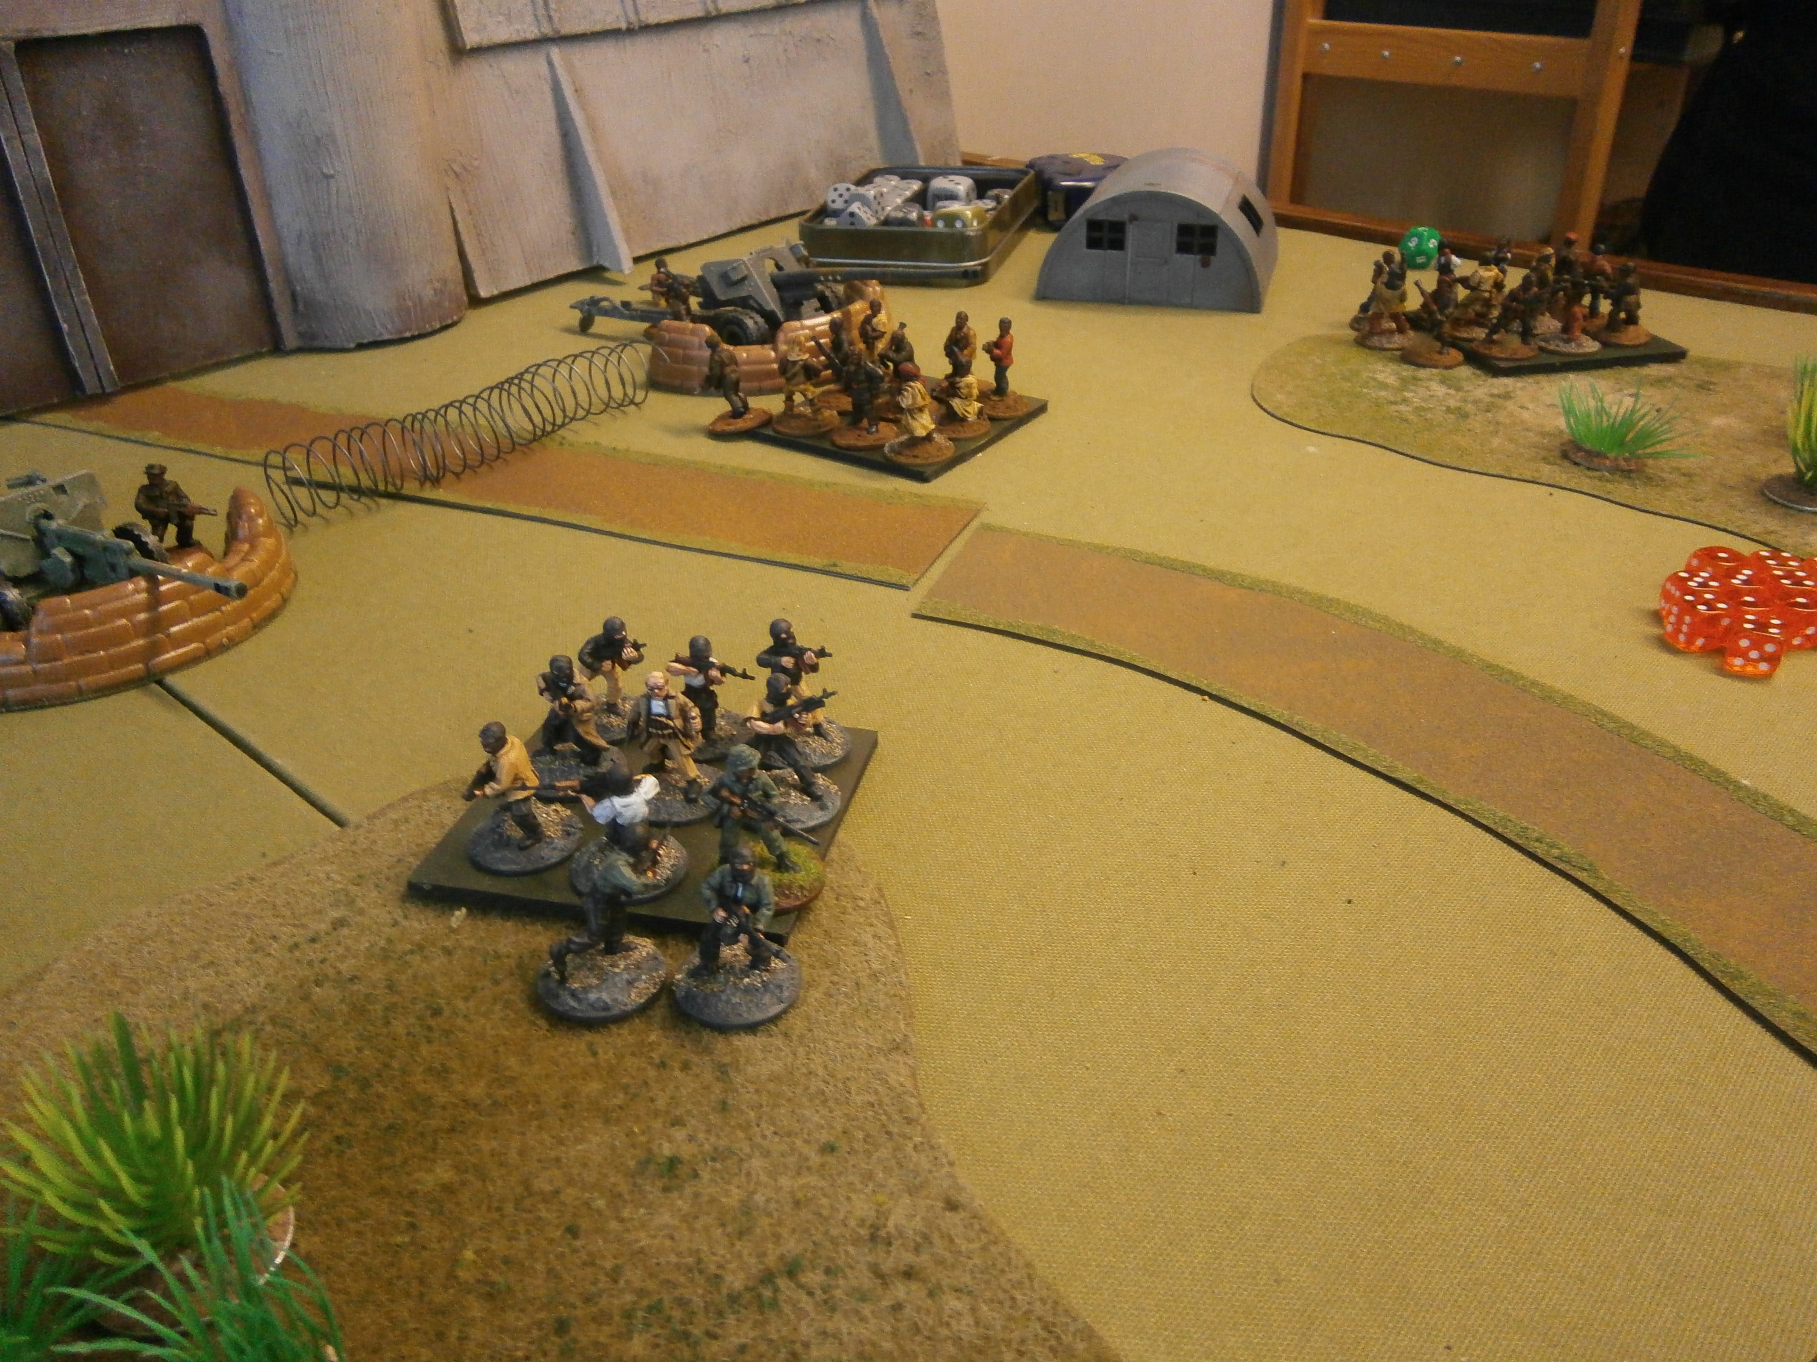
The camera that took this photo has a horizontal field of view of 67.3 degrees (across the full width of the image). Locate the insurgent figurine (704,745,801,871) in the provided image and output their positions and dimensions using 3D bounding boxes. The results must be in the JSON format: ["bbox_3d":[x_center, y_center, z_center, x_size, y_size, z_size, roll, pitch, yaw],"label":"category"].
[{"bbox_3d":[-0.031,0.026,0.282,0.020,0.030,0.017,23,40,35],"label":"insurgent figurine"}]

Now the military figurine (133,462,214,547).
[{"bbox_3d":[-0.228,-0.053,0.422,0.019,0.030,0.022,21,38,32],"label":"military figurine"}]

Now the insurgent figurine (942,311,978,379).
[{"bbox_3d":[0.021,-0.129,0.531,0.013,0.030,0.011,9,33,18],"label":"insurgent figurine"}]

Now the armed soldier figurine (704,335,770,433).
[{"bbox_3d":[-0.068,-0.111,0.507,0.025,0.033,0.025,-5,32,15],"label":"armed soldier figurine"}]

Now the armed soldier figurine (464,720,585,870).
[{"bbox_3d":[-0.084,0.022,0.289,0.025,0.031,0.026,24,40,35],"label":"armed soldier figurine"}]

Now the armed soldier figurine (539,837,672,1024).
[{"bbox_3d":[-0.059,0.044,0.258,0.025,0.030,0.027,23,39,34],"label":"armed soldier figurine"}]

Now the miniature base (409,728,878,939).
[{"bbox_3d":[-0.056,0.029,0.309,0.083,0.004,0.074,6,32,12],"label":"miniature base"}]

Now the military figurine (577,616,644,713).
[{"bbox_3d":[-0.073,-0.004,0.337,0.016,0.028,0.015,18,37,30],"label":"military figurine"}]

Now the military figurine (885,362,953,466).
[{"bbox_3d":[0.004,-0.097,0.481,0.025,0.034,0.025,-13,33,-16],"label":"military figurine"}]

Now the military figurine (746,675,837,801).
[{"bbox_3d":[-0.026,0.012,0.305,0.020,0.030,0.016,16,36,27],"label":"military figurine"}]

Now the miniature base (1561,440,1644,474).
[{"bbox_3d":[0.238,-0.077,0.467,0.026,0.004,0.026,14,35,24],"label":"miniature base"}]

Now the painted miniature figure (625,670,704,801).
[{"bbox_3d":[-0.055,0.011,0.309,0.018,0.030,0.016,-12,33,-14],"label":"painted miniature figure"}]

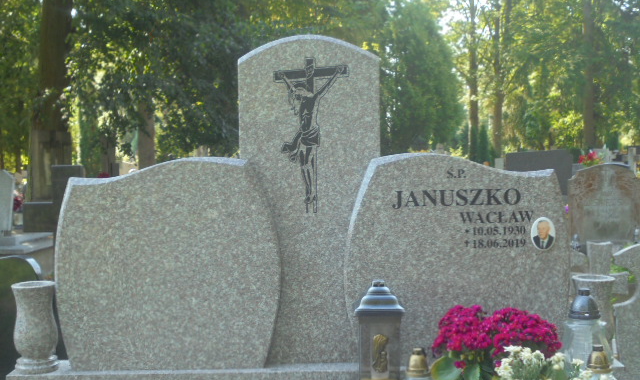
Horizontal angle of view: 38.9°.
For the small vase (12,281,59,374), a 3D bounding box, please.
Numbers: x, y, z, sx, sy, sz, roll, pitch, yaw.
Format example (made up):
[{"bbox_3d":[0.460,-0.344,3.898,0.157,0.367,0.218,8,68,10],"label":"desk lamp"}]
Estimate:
[{"bbox_3d":[-1.011,0.488,3.235,0.159,0.301,0.159,-1,3,0],"label":"small vase"}]

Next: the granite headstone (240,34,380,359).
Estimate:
[{"bbox_3d":[-0.036,0.038,3.268,0.504,1.172,0.080,-1,3,0],"label":"granite headstone"}]

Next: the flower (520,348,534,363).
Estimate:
[{"bbox_3d":[0.623,0.497,2.720,0.042,0.038,0.042,-1,3,0],"label":"flower"}]

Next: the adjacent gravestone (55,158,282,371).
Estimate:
[{"bbox_3d":[-0.533,0.262,3.219,0.795,0.743,0.070,-1,3,0],"label":"adjacent gravestone"}]

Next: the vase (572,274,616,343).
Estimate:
[{"bbox_3d":[0.959,0.449,3.171,0.150,0.282,0.150,-1,4,0],"label":"vase"}]

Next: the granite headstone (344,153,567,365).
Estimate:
[{"bbox_3d":[0.467,0.236,3.113,0.762,0.727,0.080,-1,4,0],"label":"granite headstone"}]

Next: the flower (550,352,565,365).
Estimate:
[{"bbox_3d":[0.711,0.504,2.710,0.042,0.036,0.042,-1,4,0],"label":"flower"}]

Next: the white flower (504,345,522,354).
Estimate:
[{"bbox_3d":[0.572,0.472,2.680,0.050,0.032,0.045,-1,4,0],"label":"white flower"}]

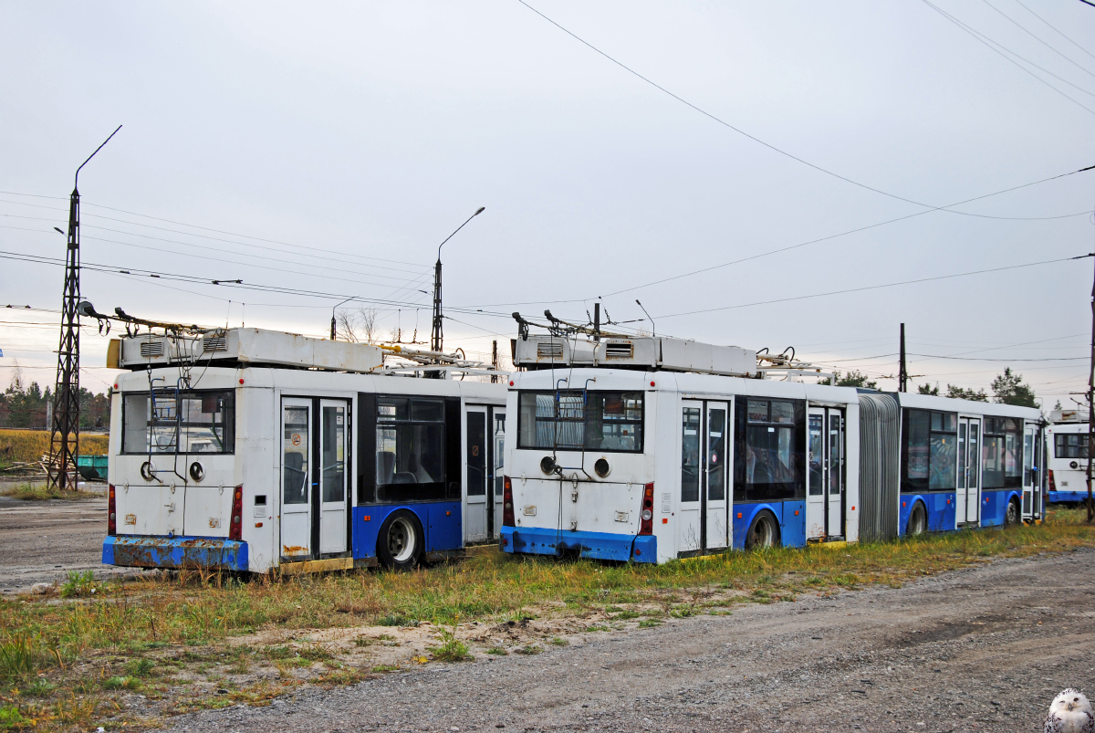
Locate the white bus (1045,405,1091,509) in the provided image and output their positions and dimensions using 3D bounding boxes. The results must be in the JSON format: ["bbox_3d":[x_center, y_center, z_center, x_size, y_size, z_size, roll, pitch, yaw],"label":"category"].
[{"bbox_3d":[20.767,3.500,56.101,2.550,3.350,17.700,0,-3,20],"label":"white bus"}]

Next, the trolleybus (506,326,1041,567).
[{"bbox_3d":[5.504,1.572,27.208,2.550,3.380,17.750,-1,-3,35],"label":"trolleybus"}]

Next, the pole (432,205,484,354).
[{"bbox_3d":[-3.957,-1.012,63.788,2.800,12.000,0.800,-1,-4,32],"label":"pole"}]

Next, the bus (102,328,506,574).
[{"bbox_3d":[-0.044,1.548,26.351,2.550,3.350,17.700,-2,-4,33],"label":"bus"}]

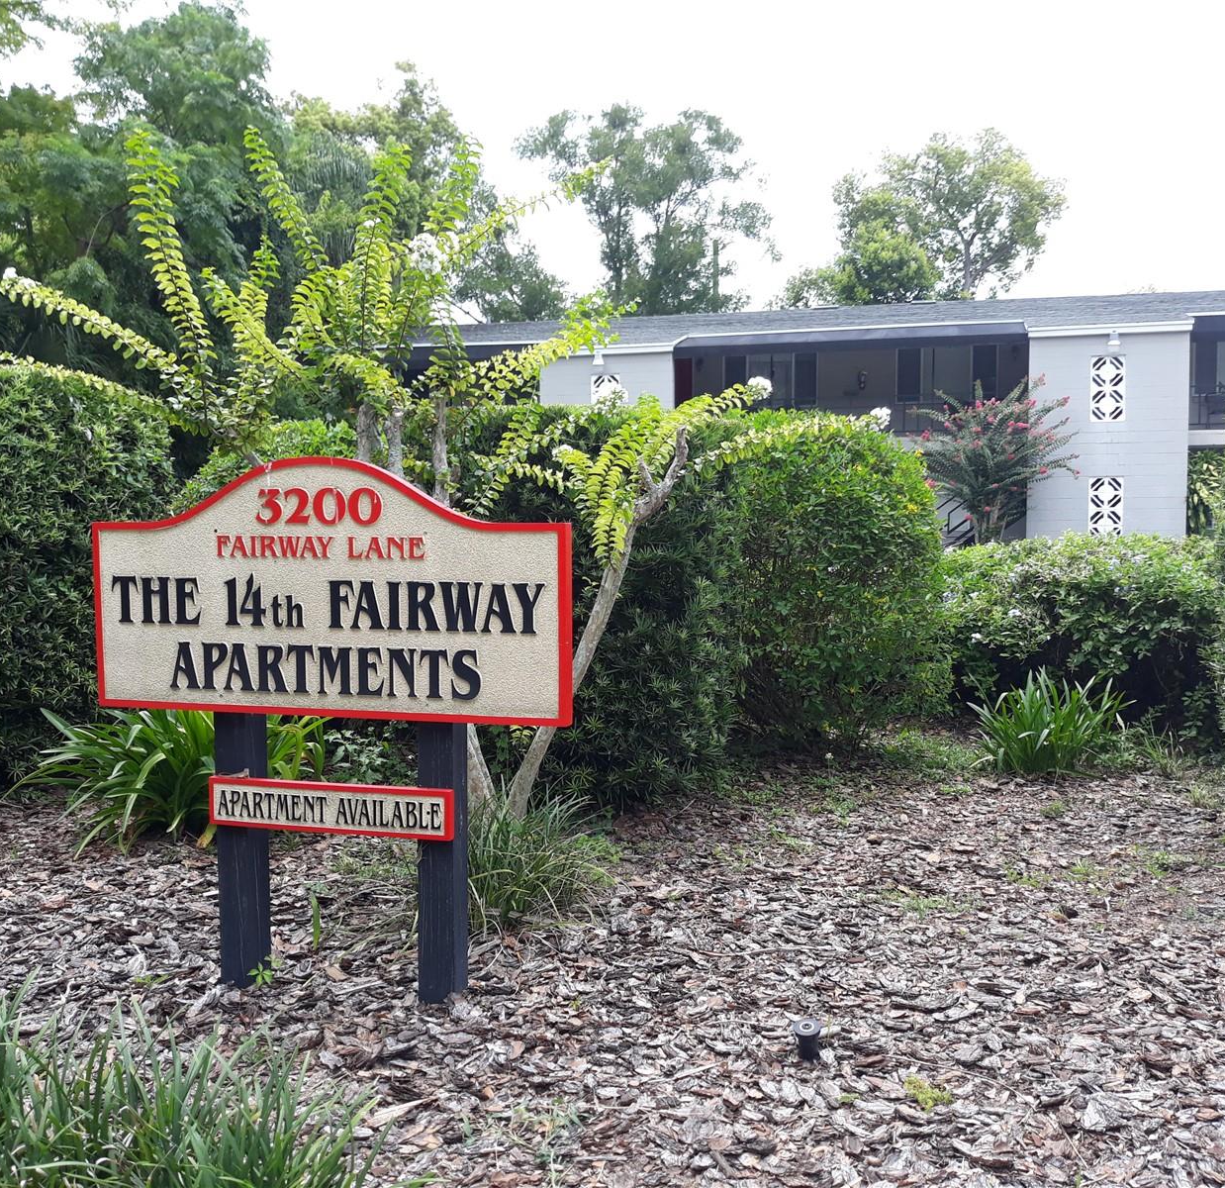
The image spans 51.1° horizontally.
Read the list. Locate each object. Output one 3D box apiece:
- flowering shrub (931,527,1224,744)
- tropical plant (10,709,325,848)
[{"bbox_3d":[2.651,0.188,7.229,1.750,1.020,1.250,1,4,12],"label":"flowering shrub"},{"bbox_3d":[-1.578,0.625,4.702,1.050,0.510,0.920,1,4,10],"label":"tropical plant"}]

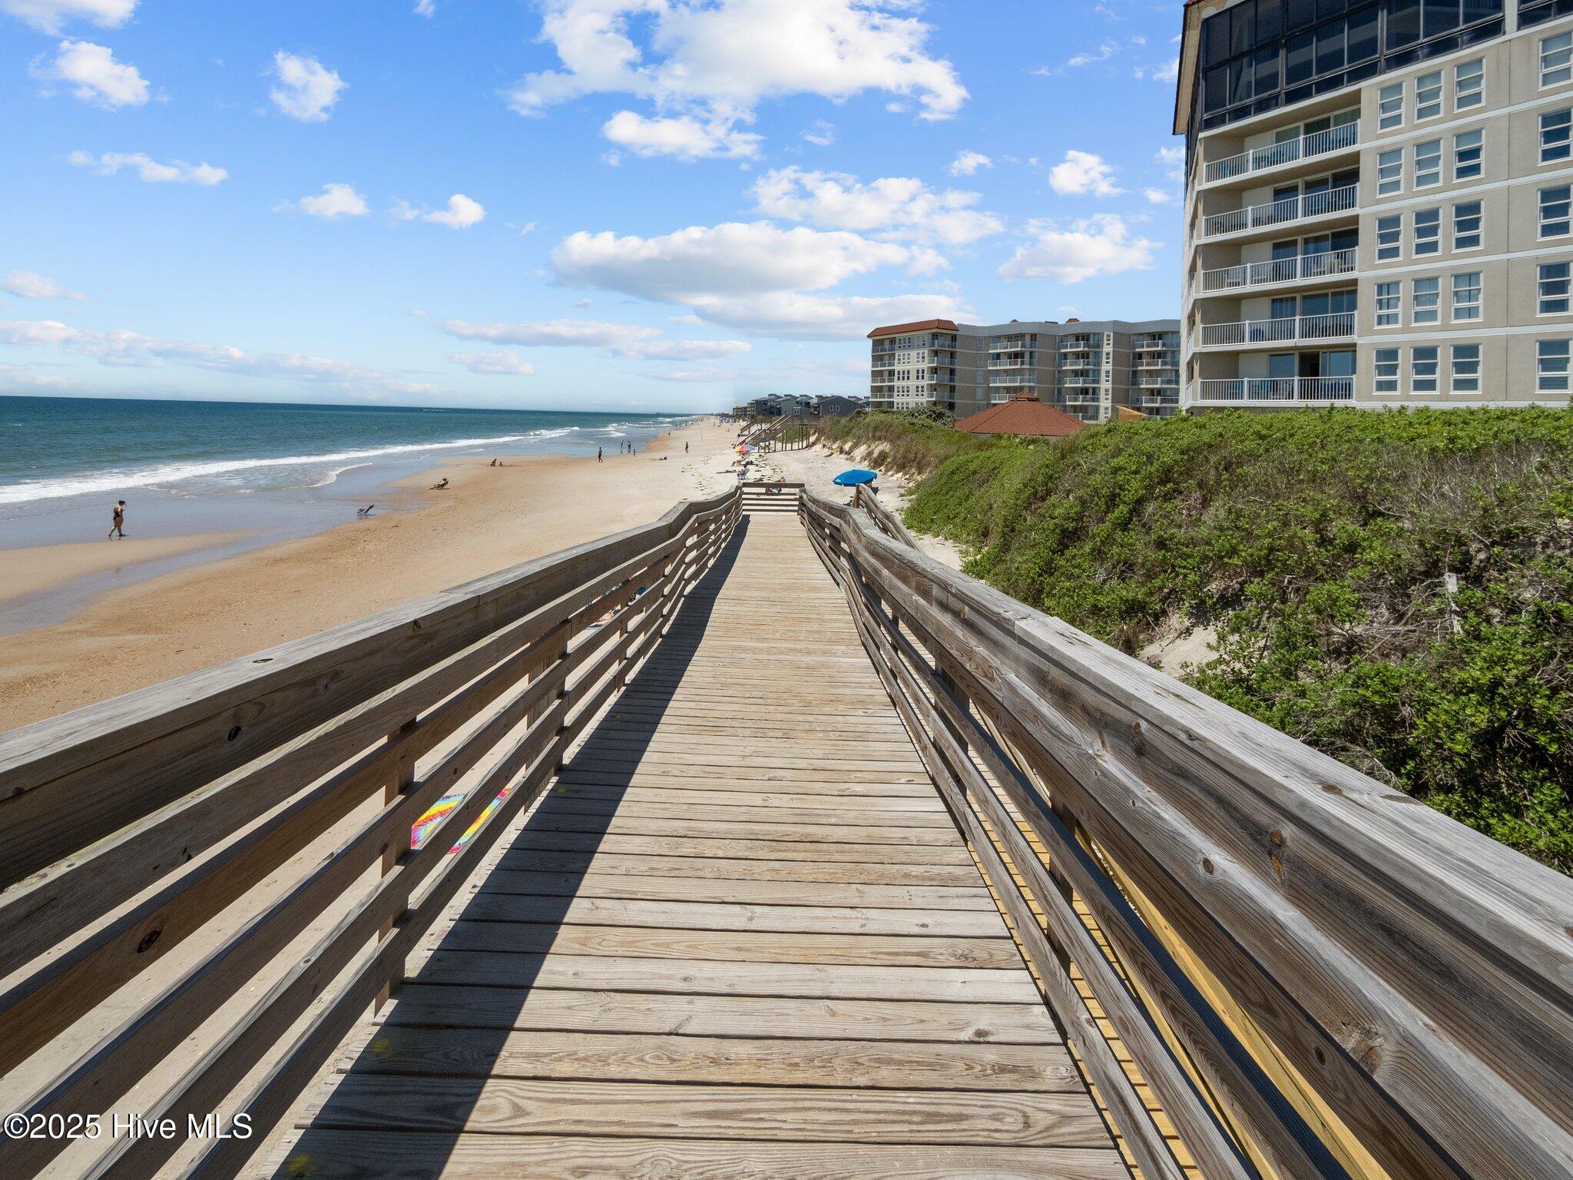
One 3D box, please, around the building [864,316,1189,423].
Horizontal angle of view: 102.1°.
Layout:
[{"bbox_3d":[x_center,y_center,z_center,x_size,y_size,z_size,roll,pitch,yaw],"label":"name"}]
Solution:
[{"bbox_3d":[41.000,-34.000,108.000,53.000,19.000,20.000,4,13,11],"label":"building"}]

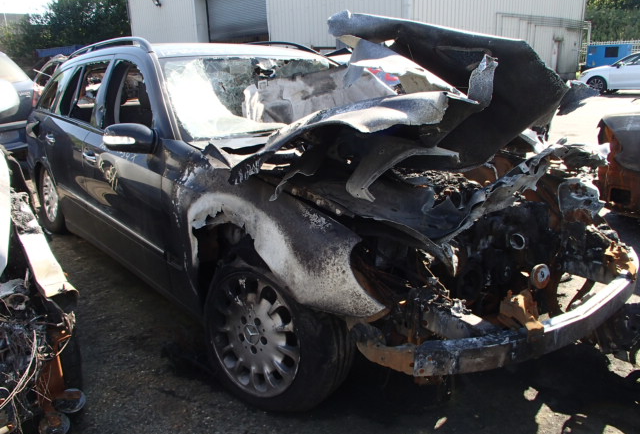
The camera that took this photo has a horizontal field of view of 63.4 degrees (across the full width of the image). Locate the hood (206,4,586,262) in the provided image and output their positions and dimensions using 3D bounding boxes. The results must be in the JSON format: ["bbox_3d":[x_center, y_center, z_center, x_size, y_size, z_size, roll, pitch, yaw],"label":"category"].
[{"bbox_3d":[0.500,-0.430,2.156,1.400,0.700,1.100,-11,18,-38],"label":"hood"}]

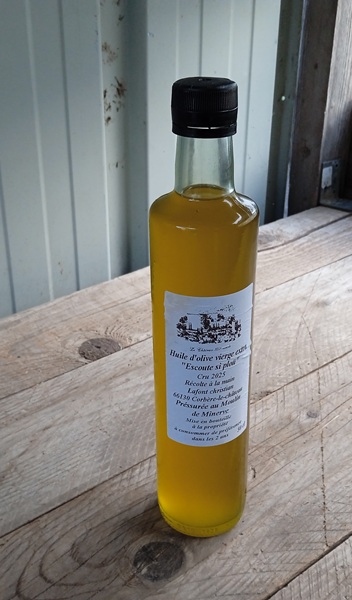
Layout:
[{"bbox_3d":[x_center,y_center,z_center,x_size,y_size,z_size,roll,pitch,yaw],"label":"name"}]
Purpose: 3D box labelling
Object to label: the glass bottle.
[{"bbox_3d":[0.016,0.015,0.374,0.059,0.271,0.059,-5,26,-9],"label":"glass bottle"}]

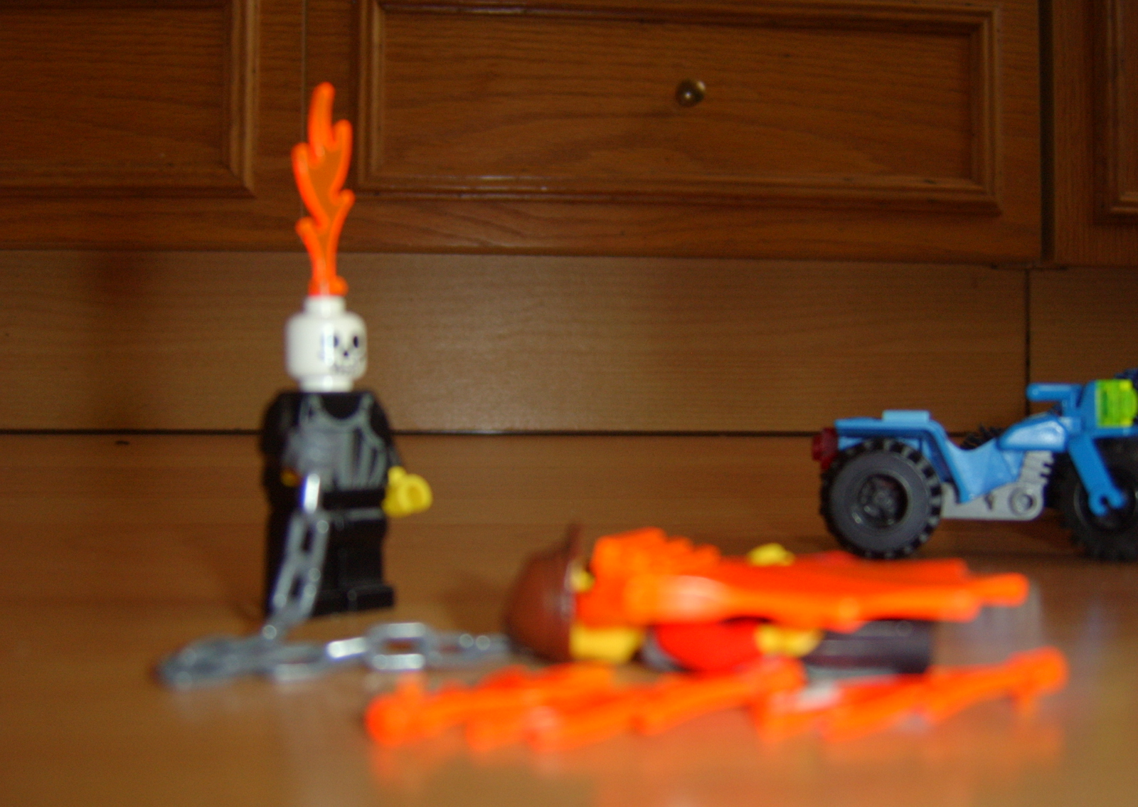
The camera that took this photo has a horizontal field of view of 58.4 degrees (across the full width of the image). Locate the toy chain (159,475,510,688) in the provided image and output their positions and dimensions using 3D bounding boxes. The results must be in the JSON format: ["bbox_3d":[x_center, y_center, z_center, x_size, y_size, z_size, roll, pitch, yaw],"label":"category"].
[{"bbox_3d":[-0.024,0.018,0.108,0.035,0.019,0.022,0,1,-8],"label":"toy chain"}]

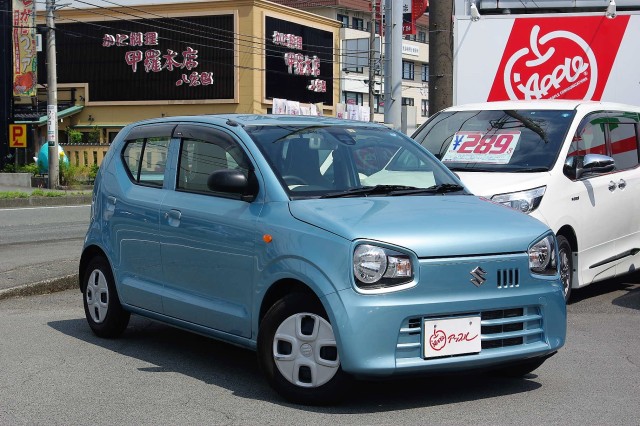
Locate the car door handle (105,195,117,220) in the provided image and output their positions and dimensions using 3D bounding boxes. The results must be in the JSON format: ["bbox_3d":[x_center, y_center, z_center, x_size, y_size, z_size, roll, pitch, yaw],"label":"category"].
[{"bbox_3d":[-1.318,-0.033,7.171,0.045,0.140,0.140,-2,3,-33],"label":"car door handle"}]

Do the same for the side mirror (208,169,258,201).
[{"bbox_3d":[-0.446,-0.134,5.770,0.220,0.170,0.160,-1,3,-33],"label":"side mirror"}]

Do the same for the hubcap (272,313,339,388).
[{"bbox_3d":[-0.051,0.644,5.365,0.356,0.356,0.060,2,3,27],"label":"hubcap"}]

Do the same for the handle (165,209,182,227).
[{"bbox_3d":[-0.815,0.028,6.445,0.055,0.100,0.180,-1,3,-33],"label":"handle"}]

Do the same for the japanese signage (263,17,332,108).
[{"bbox_3d":[-0.916,-7.609,58.177,0.200,4.030,8.550,1,3,23],"label":"japanese signage"}]

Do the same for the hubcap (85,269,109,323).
[{"bbox_3d":[-1.426,0.545,7.456,0.060,0.356,0.356,-1,3,-33],"label":"hubcap"}]

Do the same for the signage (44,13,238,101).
[{"bbox_3d":[-9.166,-7.431,55.570,11.250,3.980,0.200,1,3,23],"label":"signage"}]

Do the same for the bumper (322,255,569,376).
[{"bbox_3d":[0.699,0.462,5.432,1.460,0.545,0.320,-1,3,-33],"label":"bumper"}]

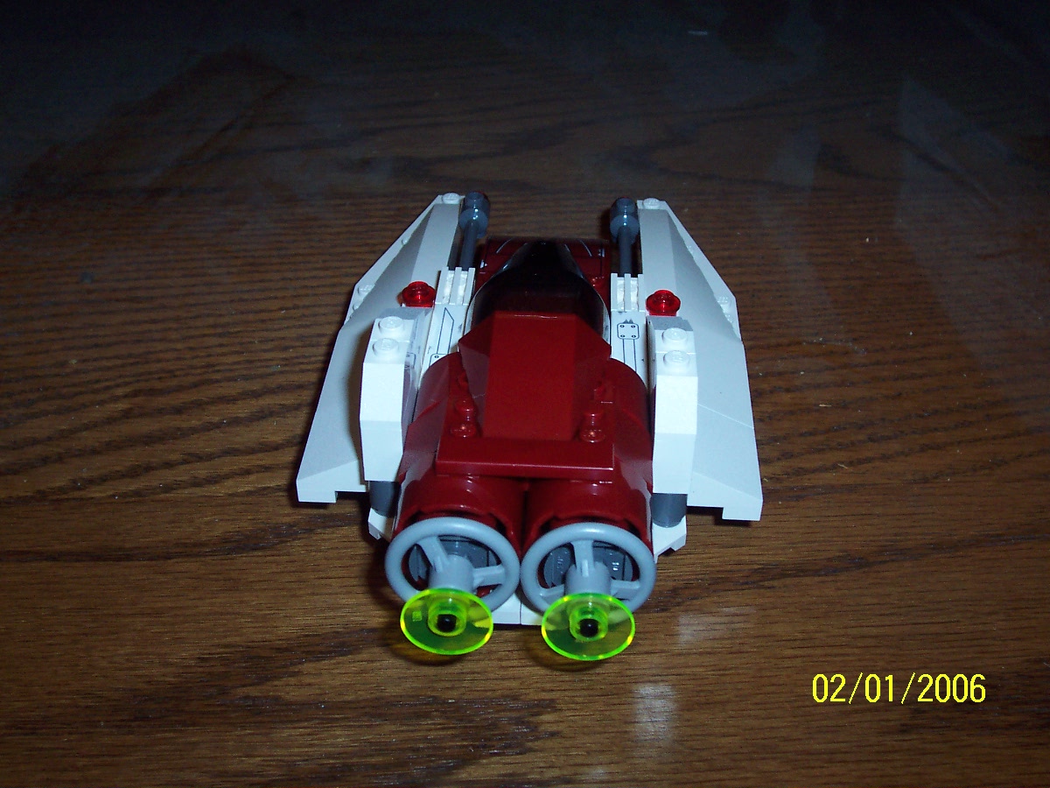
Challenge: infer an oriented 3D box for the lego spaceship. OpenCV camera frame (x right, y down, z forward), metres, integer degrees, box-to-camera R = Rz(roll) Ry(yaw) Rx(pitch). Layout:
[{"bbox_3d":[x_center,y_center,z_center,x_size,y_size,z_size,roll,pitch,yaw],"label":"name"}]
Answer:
[{"bbox_3d":[0.003,-0.010,0.313,0.096,0.049,0.178,2,35,2],"label":"lego spaceship"}]

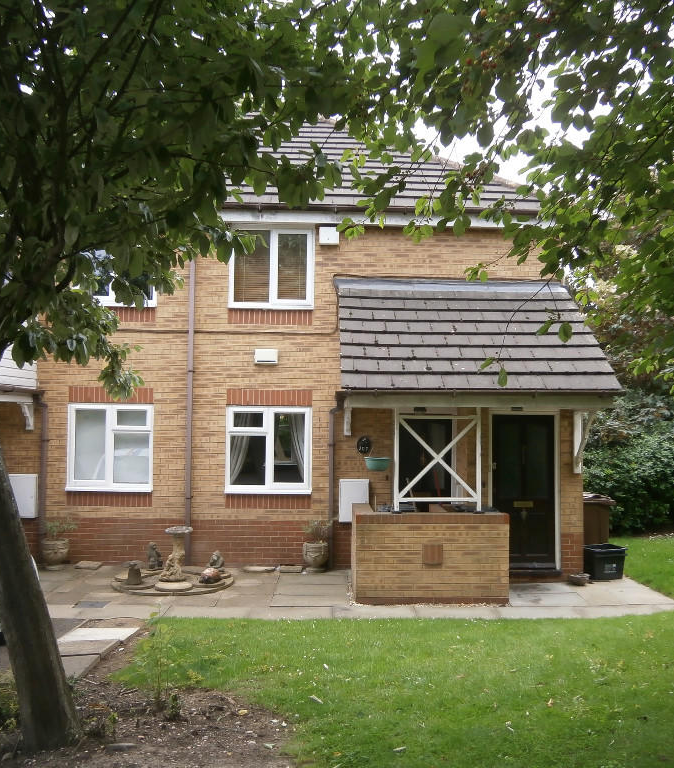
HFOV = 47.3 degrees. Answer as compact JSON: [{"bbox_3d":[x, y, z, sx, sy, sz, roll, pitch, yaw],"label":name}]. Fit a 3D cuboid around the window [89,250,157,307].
[{"bbox_3d":[-3.112,-1.654,10.782,1.180,1.120,0.120,1,-3,-3],"label":"window"}]

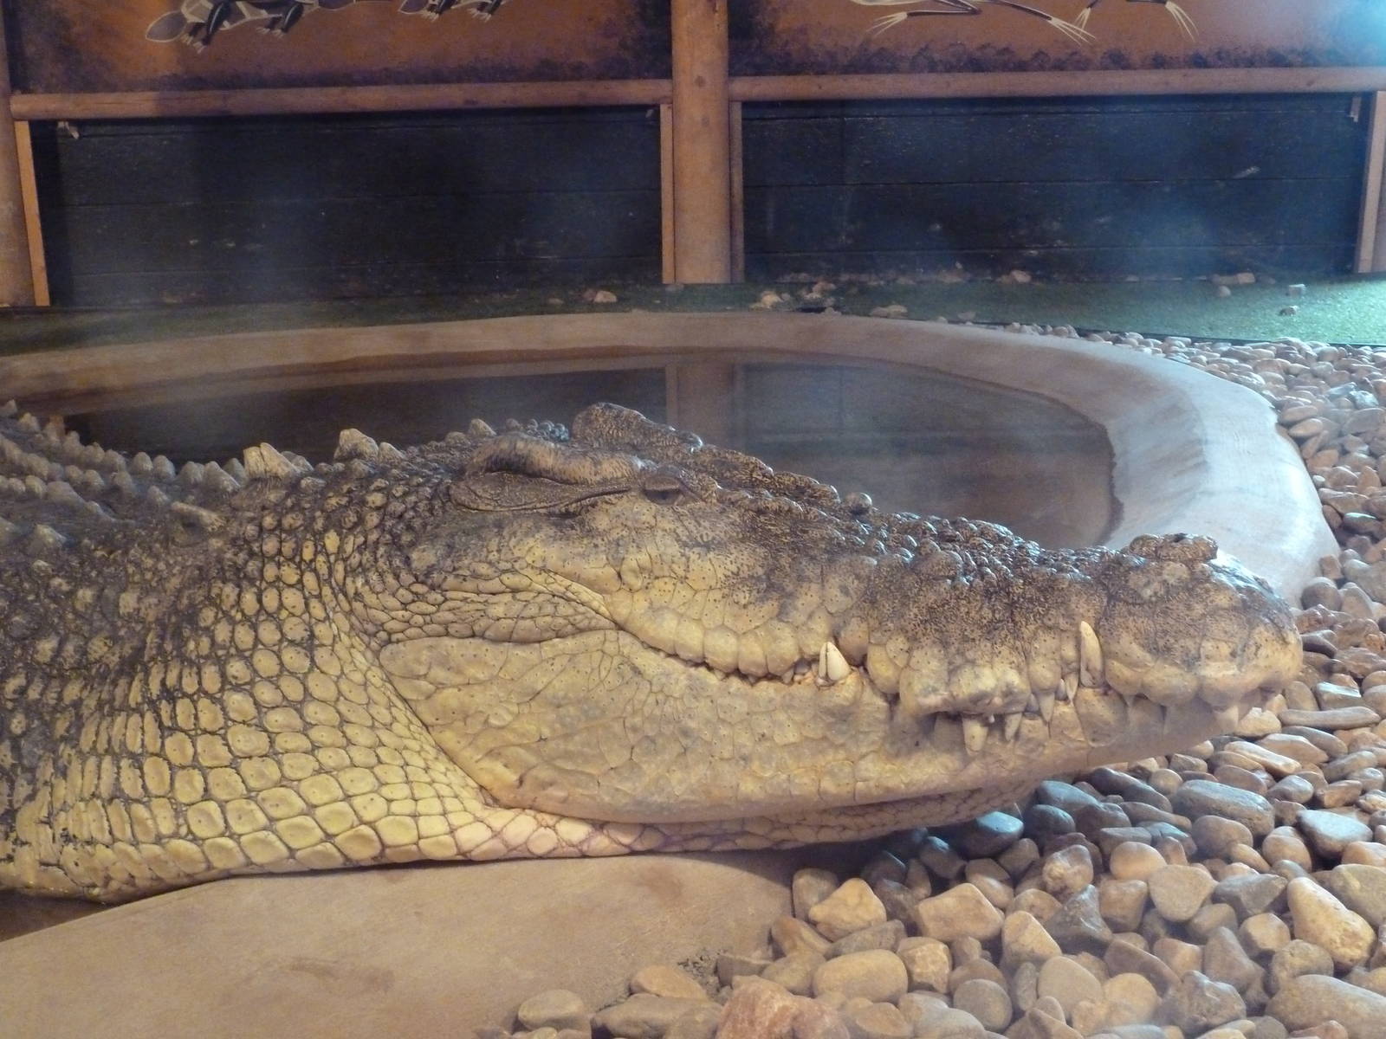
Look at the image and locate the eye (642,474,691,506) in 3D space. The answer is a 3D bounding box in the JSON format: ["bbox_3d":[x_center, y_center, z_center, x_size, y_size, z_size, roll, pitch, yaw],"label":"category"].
[{"bbox_3d":[-0.020,-0.026,1.296,0.038,0.025,0.020,3,1,13],"label":"eye"}]

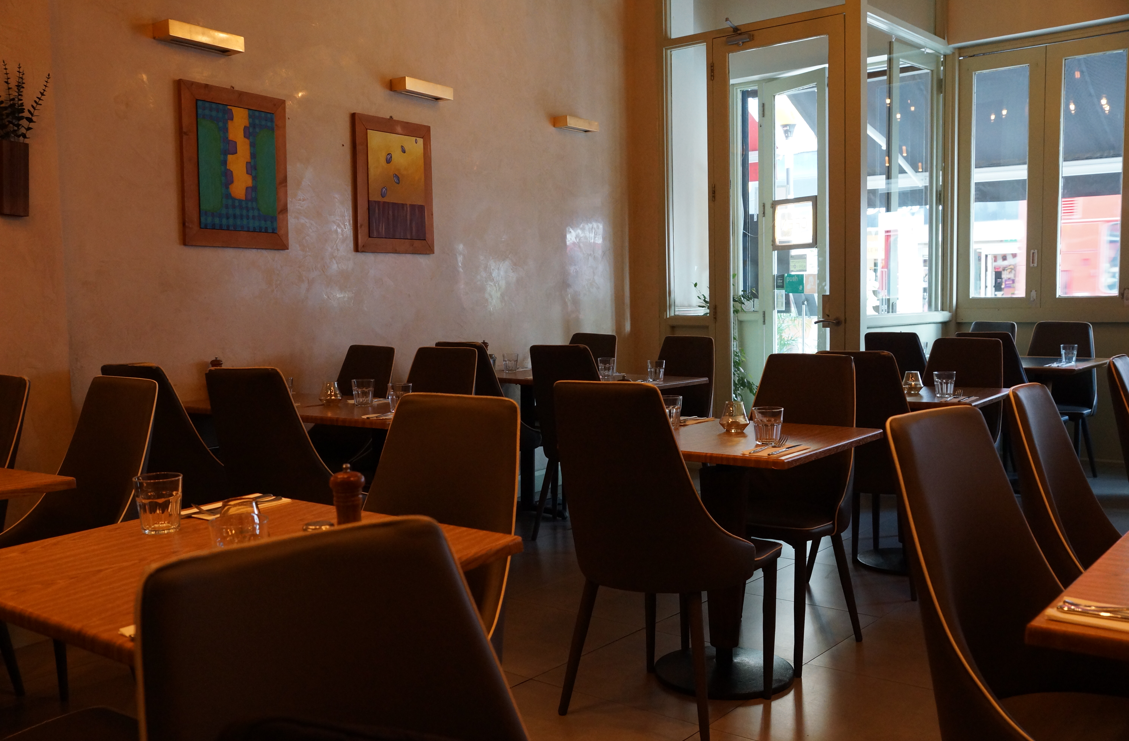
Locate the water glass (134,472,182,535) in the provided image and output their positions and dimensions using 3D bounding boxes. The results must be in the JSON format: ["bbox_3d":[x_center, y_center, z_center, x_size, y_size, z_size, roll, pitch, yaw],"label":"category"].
[{"bbox_3d":[-0.725,0.241,1.857,0.088,0.094,0.088,2,5,35],"label":"water glass"}]

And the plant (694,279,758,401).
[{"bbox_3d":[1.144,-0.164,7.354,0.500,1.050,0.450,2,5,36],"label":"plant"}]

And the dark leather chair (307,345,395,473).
[{"bbox_3d":[-1.129,0.382,5.024,0.490,0.965,0.585,2,5,36],"label":"dark leather chair"}]

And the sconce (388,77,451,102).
[{"bbox_3d":[-0.805,-1.593,5.882,0.118,0.067,0.383,2,5,36],"label":"sconce"}]

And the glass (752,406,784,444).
[{"bbox_3d":[0.556,0.150,2.821,0.088,0.094,0.088,2,5,35],"label":"glass"}]

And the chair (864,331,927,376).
[{"bbox_3d":[2.015,0.238,6.095,0.500,0.960,0.560,2,5,36],"label":"chair"}]

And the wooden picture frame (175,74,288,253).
[{"bbox_3d":[-1.417,-0.869,4.458,0.035,0.670,0.530,2,5,35],"label":"wooden picture frame"}]

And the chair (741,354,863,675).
[{"bbox_3d":[0.710,0.432,3.422,0.490,0.942,0.575,2,5,37],"label":"chair"}]

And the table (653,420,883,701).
[{"bbox_3d":[0.493,0.573,3.216,0.740,0.750,0.740,2,5,36],"label":"table"}]

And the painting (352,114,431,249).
[{"bbox_3d":[-0.947,-1.025,5.784,0.030,0.738,0.580,2,5,36],"label":"painting"}]

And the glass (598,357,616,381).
[{"bbox_3d":[0.222,-0.013,5.442,0.089,0.100,0.089,-1,4,0],"label":"glass"}]

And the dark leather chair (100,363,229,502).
[{"bbox_3d":[-1.435,0.446,4.083,0.490,0.965,0.585,2,4,34],"label":"dark leather chair"}]

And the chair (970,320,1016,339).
[{"bbox_3d":[2.643,0.168,6.675,0.575,0.942,0.490,-4,5,-38],"label":"chair"}]

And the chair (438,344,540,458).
[{"bbox_3d":[-0.402,0.327,5.719,0.490,0.965,0.585,2,5,36],"label":"chair"}]

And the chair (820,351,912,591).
[{"bbox_3d":[1.305,0.392,4.278,0.490,0.965,0.585,2,5,39],"label":"chair"}]

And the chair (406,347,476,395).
[{"bbox_3d":[-0.650,0.385,4.433,0.490,0.942,0.575,1,5,32],"label":"chair"}]

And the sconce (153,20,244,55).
[{"bbox_3d":[-1.406,-1.282,3.999,0.092,0.058,0.345,2,5,34],"label":"sconce"}]

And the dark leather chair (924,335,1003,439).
[{"bbox_3d":[1.782,0.349,4.844,0.490,0.965,0.585,2,5,40],"label":"dark leather chair"}]

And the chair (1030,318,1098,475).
[{"bbox_3d":[2.987,0.186,6.332,0.490,0.942,0.575,2,5,38],"label":"chair"}]

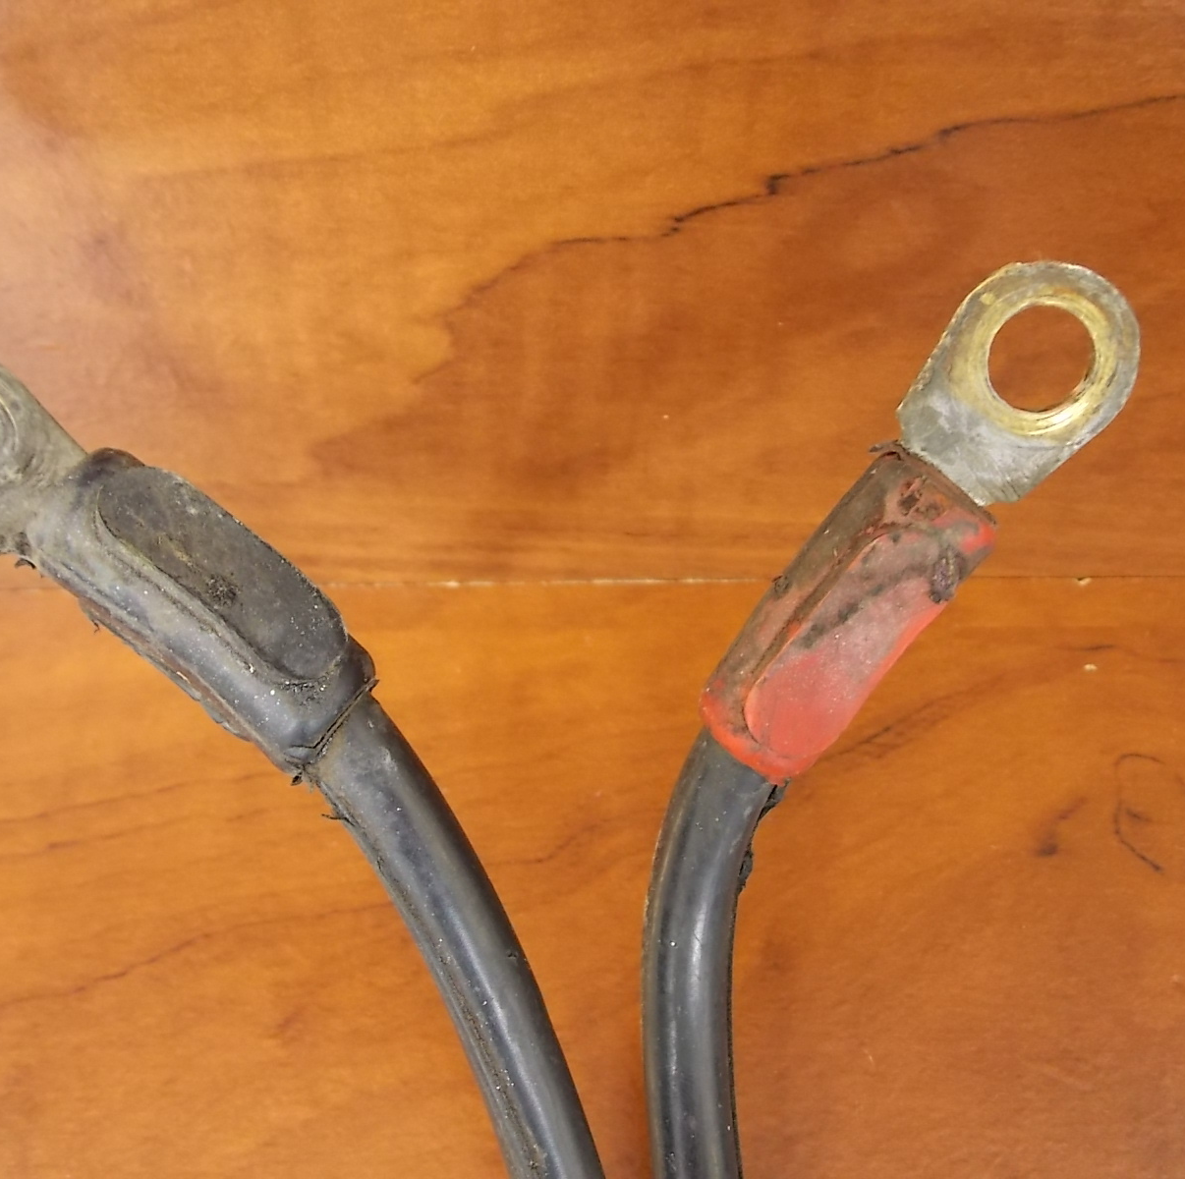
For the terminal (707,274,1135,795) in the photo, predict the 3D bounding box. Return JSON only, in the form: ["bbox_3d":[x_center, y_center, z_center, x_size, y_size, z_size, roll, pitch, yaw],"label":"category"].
[{"bbox_3d":[0.033,-0.007,0.126,0.017,0.013,0.059,34,102,-5],"label":"terminal"}]

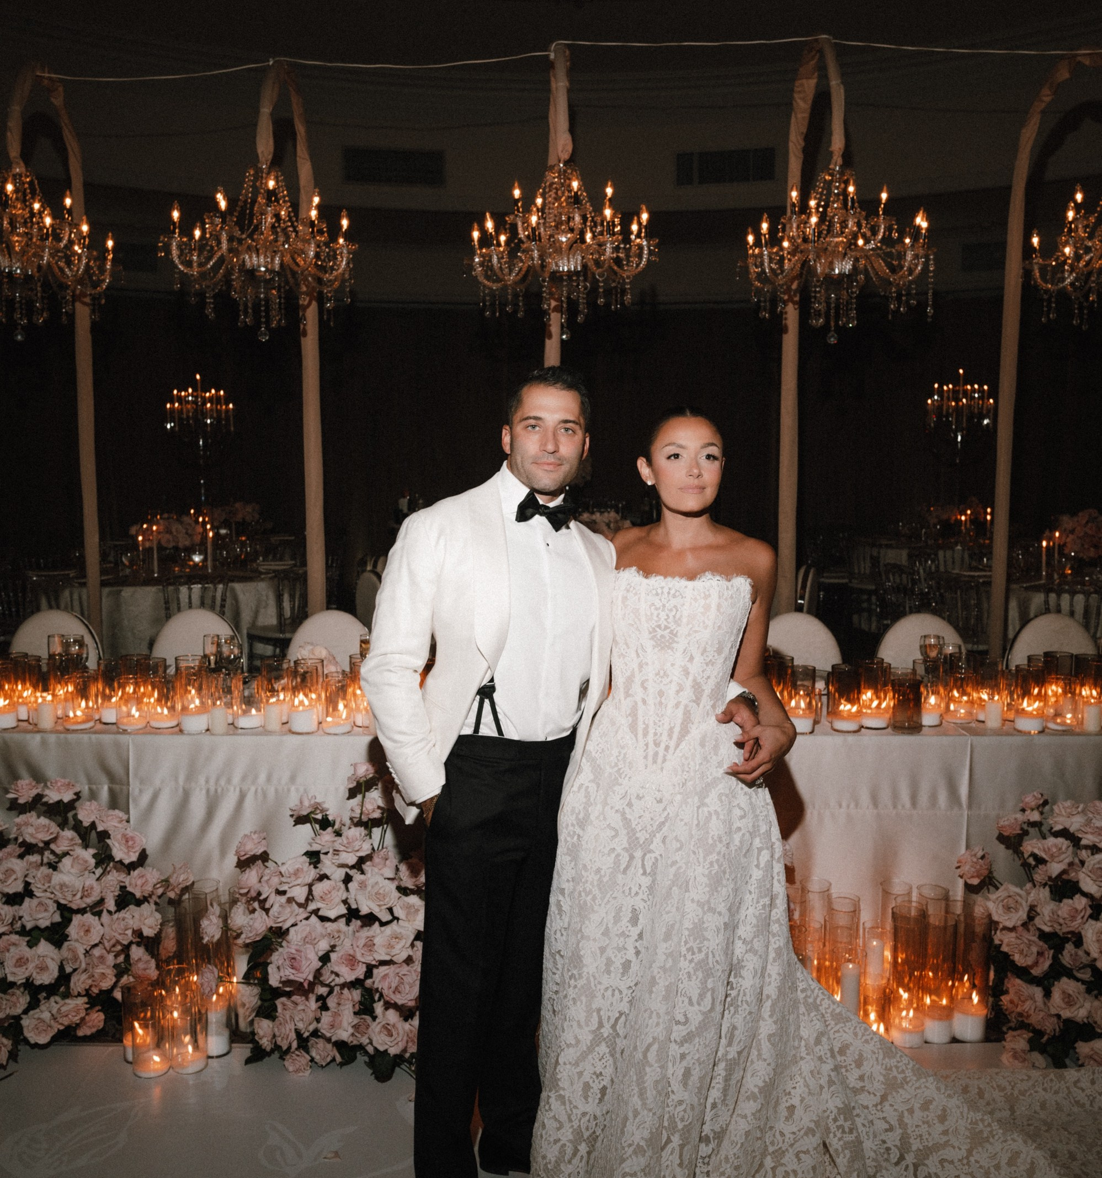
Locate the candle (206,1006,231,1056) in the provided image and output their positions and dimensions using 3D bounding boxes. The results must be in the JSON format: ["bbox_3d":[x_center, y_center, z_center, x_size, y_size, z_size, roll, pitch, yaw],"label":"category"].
[{"bbox_3d":[-0.925,1.221,3.553,0.078,0.108,0.078,0,8,0],"label":"candle"}]

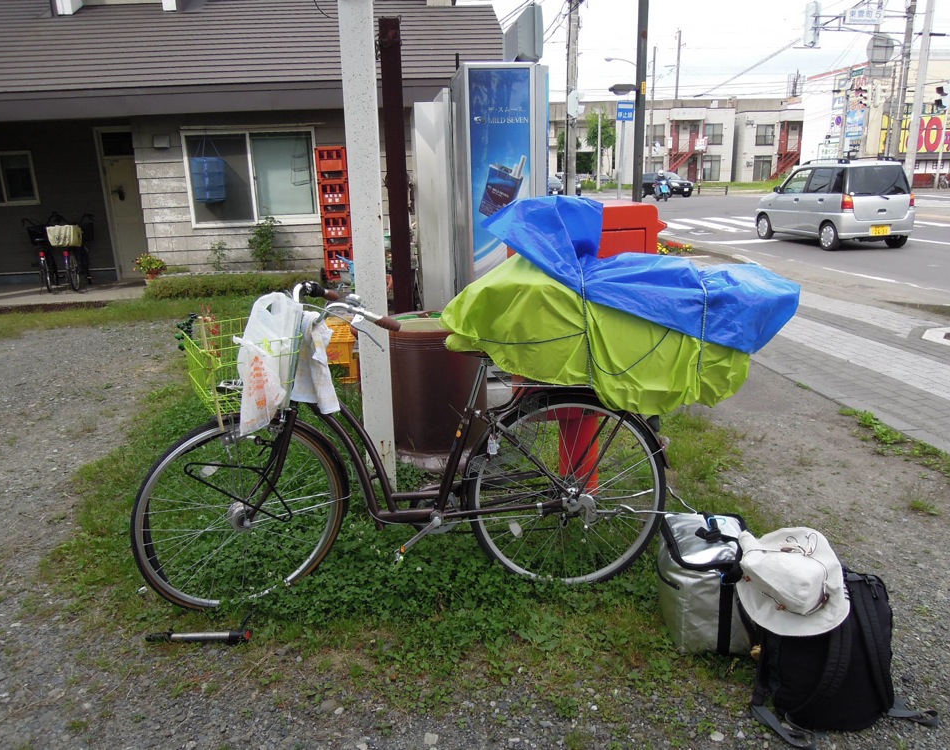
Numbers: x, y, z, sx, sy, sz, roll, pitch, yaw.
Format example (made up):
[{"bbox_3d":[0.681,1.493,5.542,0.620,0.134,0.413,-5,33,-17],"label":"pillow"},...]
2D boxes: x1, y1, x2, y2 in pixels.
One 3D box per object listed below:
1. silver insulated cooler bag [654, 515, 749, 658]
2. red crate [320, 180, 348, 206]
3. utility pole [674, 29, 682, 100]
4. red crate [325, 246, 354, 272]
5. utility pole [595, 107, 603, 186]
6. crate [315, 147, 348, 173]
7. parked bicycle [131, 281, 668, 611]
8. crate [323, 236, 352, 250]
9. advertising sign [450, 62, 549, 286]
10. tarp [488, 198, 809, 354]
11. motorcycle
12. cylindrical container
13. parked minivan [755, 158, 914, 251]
[{"bbox_3d":[0.775,0.673,2.260,0.285,0.300,0.345,0,16,5],"label":"silver insulated cooler bag"},{"bbox_3d":[-1.773,-2.269,8.750,0.360,0.360,0.280,-3,16,-4],"label":"red crate"},{"bbox_3d":[24.827,-37.823,85.000,0.420,8.600,0.420,-2,16,0],"label":"utility pole"},{"bbox_3d":[-1.755,-1.470,8.980,0.360,0.360,0.280,-3,16,-4],"label":"red crate"},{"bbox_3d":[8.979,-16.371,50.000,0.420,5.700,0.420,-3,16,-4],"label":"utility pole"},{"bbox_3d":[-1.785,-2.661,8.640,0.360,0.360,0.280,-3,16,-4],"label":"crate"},{"bbox_3d":[-0.236,0.262,2.295,1.790,1.080,0.600,-3,16,-3],"label":"parked bicycle"},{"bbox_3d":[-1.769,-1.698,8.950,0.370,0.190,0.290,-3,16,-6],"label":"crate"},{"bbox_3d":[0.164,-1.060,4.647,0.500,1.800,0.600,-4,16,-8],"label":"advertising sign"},{"bbox_3d":[0.511,-0.326,2.250,0.950,0.470,0.440,-3,16,-5],"label":"tarp"},{"bbox_3d":[9.491,-9.339,35.000,0.700,1.150,1.750,-3,16,-3],"label":"motorcycle"},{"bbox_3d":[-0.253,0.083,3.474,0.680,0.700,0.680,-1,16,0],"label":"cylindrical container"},{"bbox_3d":[6.800,-3.370,13.460,1.500,1.600,3.420,-3,16,-5],"label":"parked minivan"}]

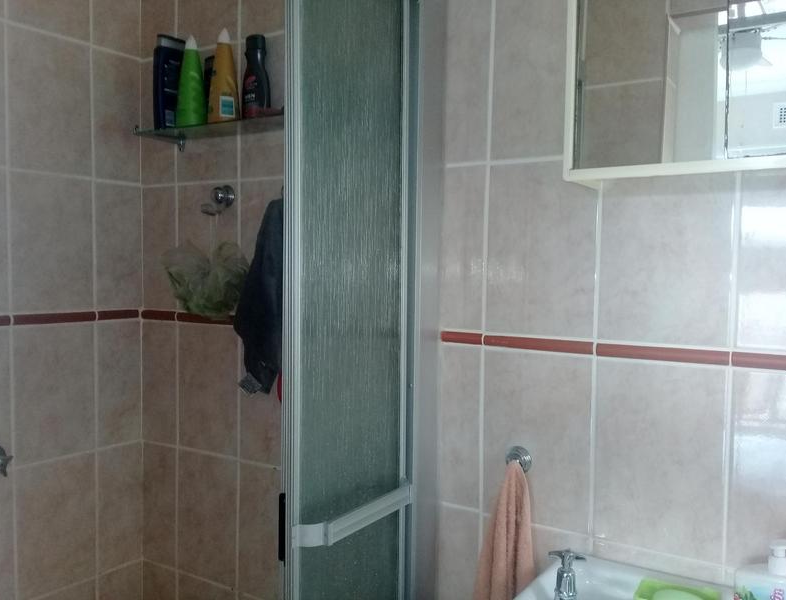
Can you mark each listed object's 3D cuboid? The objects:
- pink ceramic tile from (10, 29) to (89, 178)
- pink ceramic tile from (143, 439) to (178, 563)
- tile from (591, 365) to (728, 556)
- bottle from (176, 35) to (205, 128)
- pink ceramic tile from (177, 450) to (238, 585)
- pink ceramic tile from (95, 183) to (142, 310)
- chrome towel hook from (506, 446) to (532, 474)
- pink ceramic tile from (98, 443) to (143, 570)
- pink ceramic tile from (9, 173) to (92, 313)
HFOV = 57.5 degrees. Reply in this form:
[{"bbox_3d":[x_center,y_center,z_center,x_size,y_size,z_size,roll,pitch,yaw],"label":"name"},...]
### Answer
[{"bbox_3d":[-0.751,-0.427,1.581,0.009,0.301,0.200,3,3,32],"label":"pink ceramic tile"},{"bbox_3d":[-0.580,0.509,1.793,0.126,0.301,0.009,3,3,32],"label":"pink ceramic tile"},{"bbox_3d":[0.417,0.246,1.127,0.197,0.298,0.010,3,3,32],"label":"tile"},{"bbox_3d":[-0.435,-0.468,1.548,0.068,0.207,0.046,-1,3,-30],"label":"bottle"},{"bbox_3d":[-0.432,0.508,1.679,0.197,0.298,0.010,3,3,32],"label":"pink ceramic tile"},{"bbox_3d":[-0.658,-0.126,1.715,0.010,0.298,0.123,3,3,32],"label":"pink ceramic tile"},{"bbox_3d":[0.211,0.282,1.252,0.047,0.047,0.045,3,3,32],"label":"chrome towel hook"},{"bbox_3d":[-0.667,0.501,1.747,0.010,0.298,0.123,3,3,32],"label":"pink ceramic tile"},{"bbox_3d":[-0.755,-0.121,1.596,0.009,0.304,0.200,3,3,32],"label":"pink ceramic tile"}]

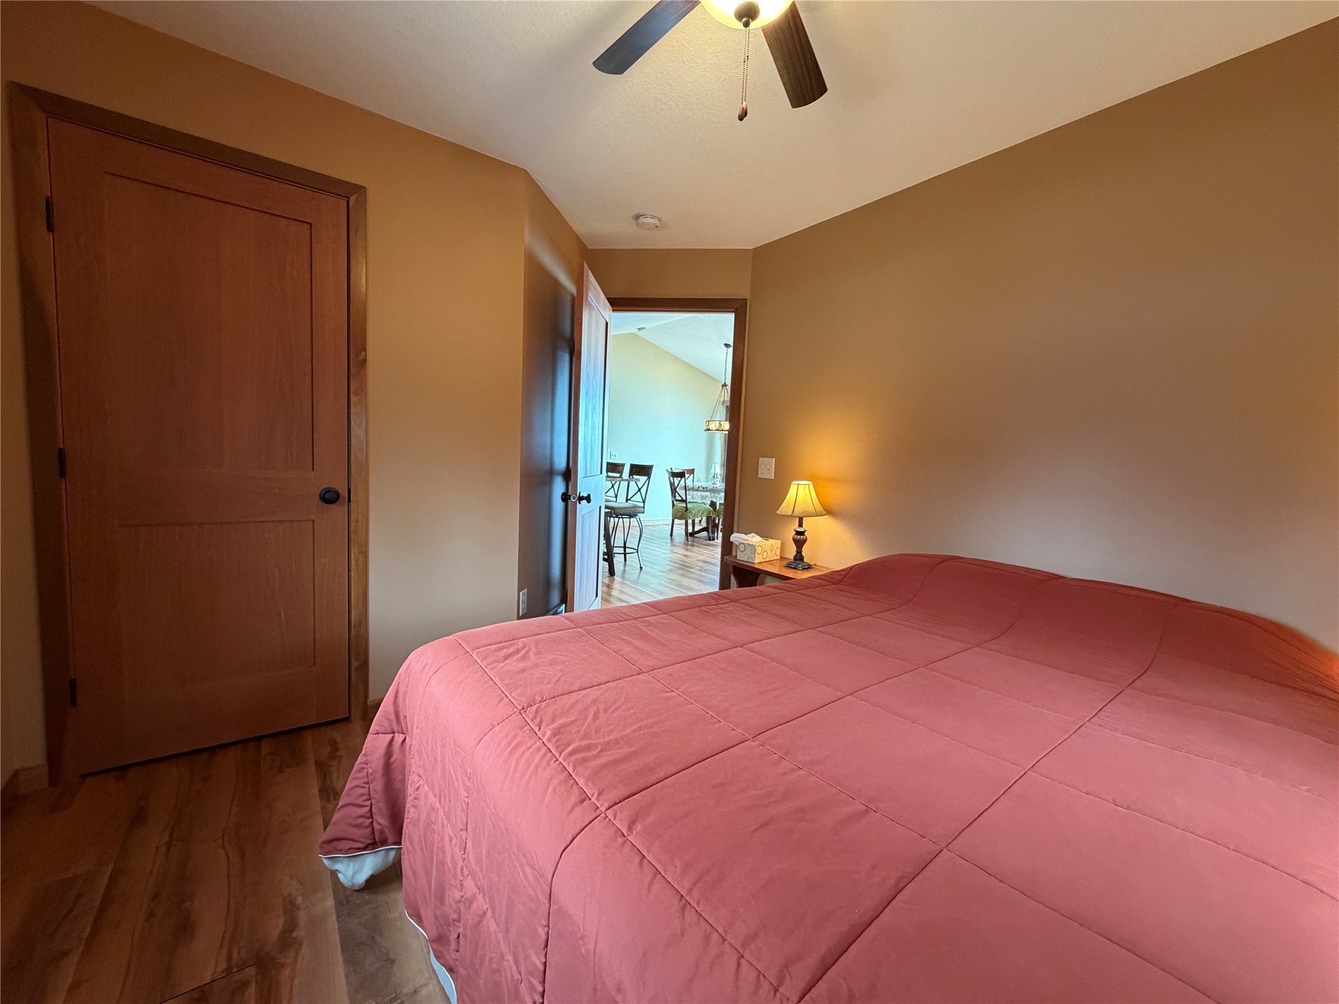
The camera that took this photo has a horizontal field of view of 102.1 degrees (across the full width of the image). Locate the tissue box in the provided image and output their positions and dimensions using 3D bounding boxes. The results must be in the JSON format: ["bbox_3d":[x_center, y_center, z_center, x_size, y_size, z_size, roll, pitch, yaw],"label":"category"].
[{"bbox_3d":[0.502,0.269,3.010,0.230,0.100,0.120,-2,7,-44],"label":"tissue box"}]

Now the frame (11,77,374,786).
[{"bbox_3d":[-1.586,-0.151,1.927,0.888,2.105,0.100,-1,6,-37],"label":"frame"}]

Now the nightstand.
[{"bbox_3d":[0.587,0.625,2.906,0.360,0.583,0.630,-1,6,-37],"label":"nightstand"}]

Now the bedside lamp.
[{"bbox_3d":[0.690,0.118,2.828,0.270,0.450,0.270,-1,6,-37],"label":"bedside lamp"}]

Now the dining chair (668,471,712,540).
[{"bbox_3d":[0.286,0.043,7.511,0.510,0.955,0.455,-1,6,-37],"label":"dining chair"}]

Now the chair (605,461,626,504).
[{"bbox_3d":[-0.812,0.077,5.996,0.490,1.040,0.440,-1,6,-37],"label":"chair"}]

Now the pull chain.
[{"bbox_3d":[0.170,-0.968,1.222,0.026,0.207,0.026,3,5,8],"label":"pull chain"}]

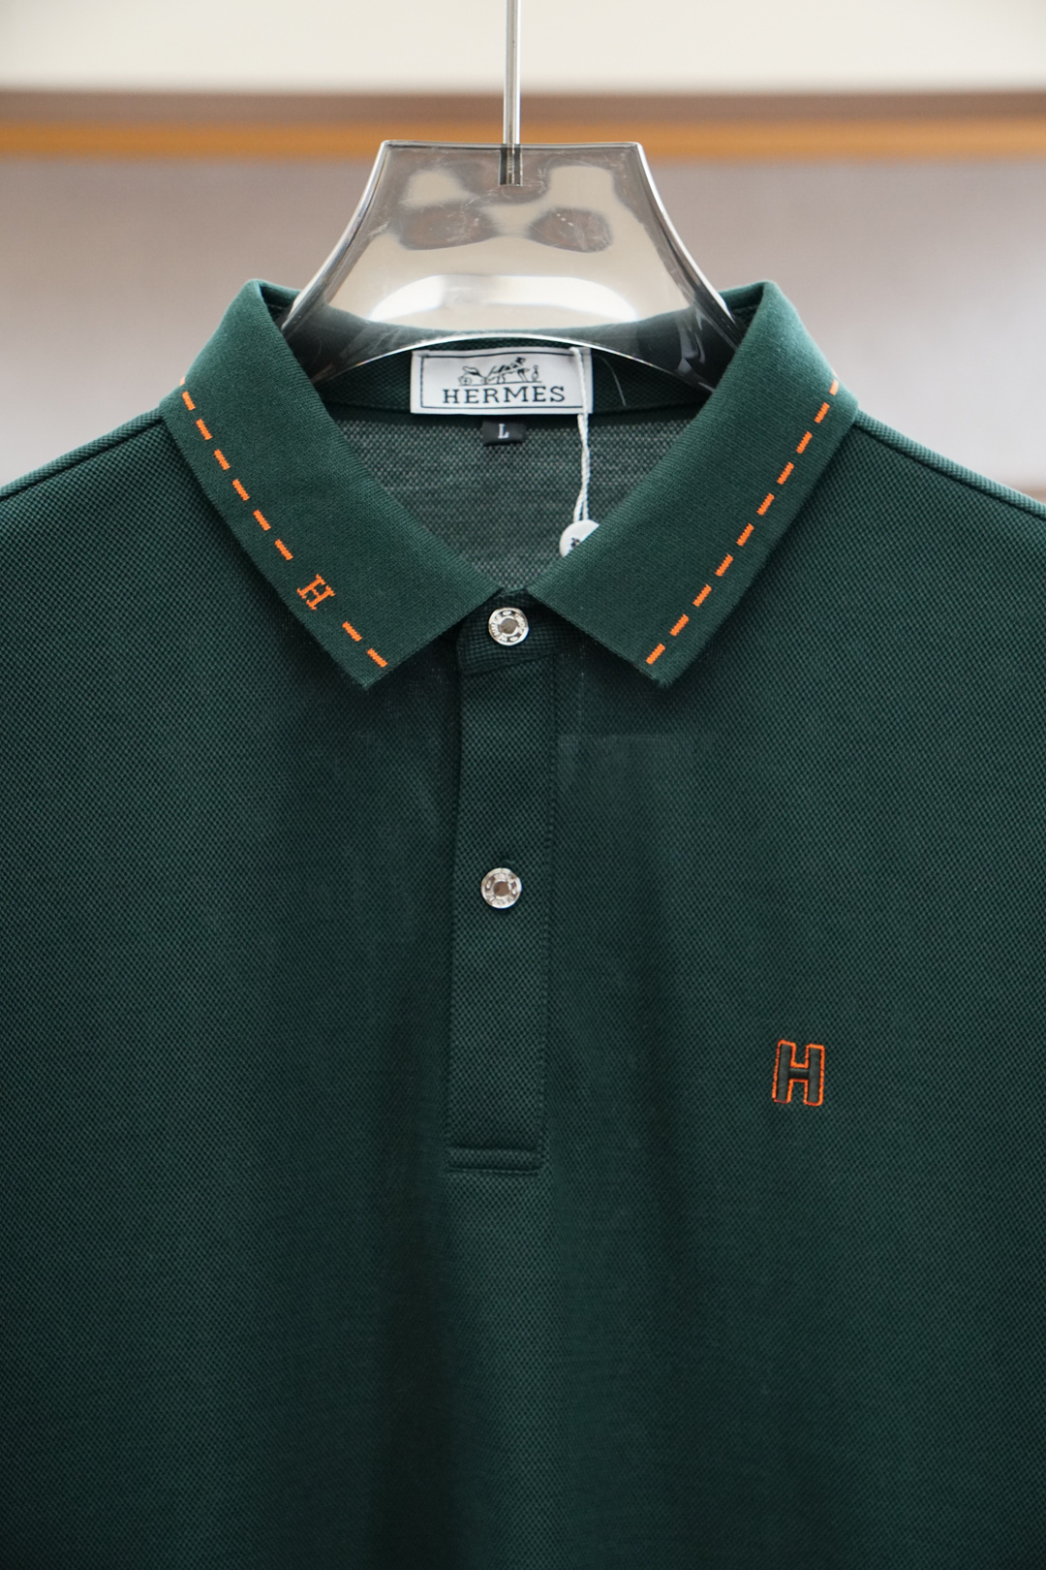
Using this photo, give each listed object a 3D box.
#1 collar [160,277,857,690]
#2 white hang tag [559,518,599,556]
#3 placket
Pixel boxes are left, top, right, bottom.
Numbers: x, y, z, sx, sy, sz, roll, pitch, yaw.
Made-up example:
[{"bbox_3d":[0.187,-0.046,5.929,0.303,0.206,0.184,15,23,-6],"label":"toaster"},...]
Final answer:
[{"bbox_3d":[-0.005,-0.093,0.902,0.216,0.131,0.090,1,3,0],"label":"collar"},{"bbox_3d":[0.019,-0.075,0.905,0.015,0.015,0.003,1,3,0],"label":"white hang tag"},{"bbox_3d":[-0.007,0.029,0.872,0.031,0.172,0.014,1,-2,0],"label":"placket"}]

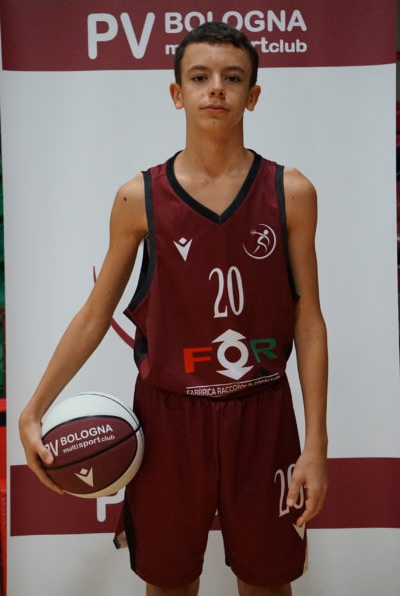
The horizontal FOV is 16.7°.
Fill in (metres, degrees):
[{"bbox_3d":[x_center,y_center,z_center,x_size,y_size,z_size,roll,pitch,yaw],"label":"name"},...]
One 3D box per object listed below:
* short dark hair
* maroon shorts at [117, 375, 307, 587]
[{"bbox_3d":[0.035,-0.505,2.880,0.172,0.145,0.195,-1,2,-2],"label":"short dark hair"},{"bbox_3d":[0.024,0.386,2.890,0.385,0.435,0.270,-1,2,-6],"label":"maroon shorts"}]

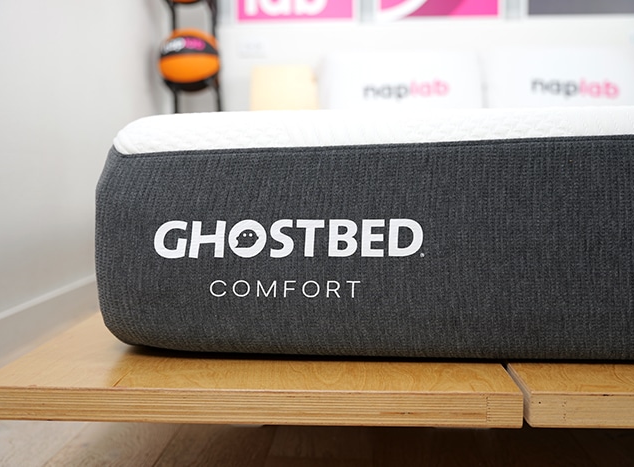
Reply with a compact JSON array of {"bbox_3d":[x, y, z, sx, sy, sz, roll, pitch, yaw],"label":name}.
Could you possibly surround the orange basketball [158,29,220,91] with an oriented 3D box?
[{"bbox_3d":[-0.502,-0.681,3.070,0.240,0.240,0.240,0,10,1],"label":"orange basketball"}]

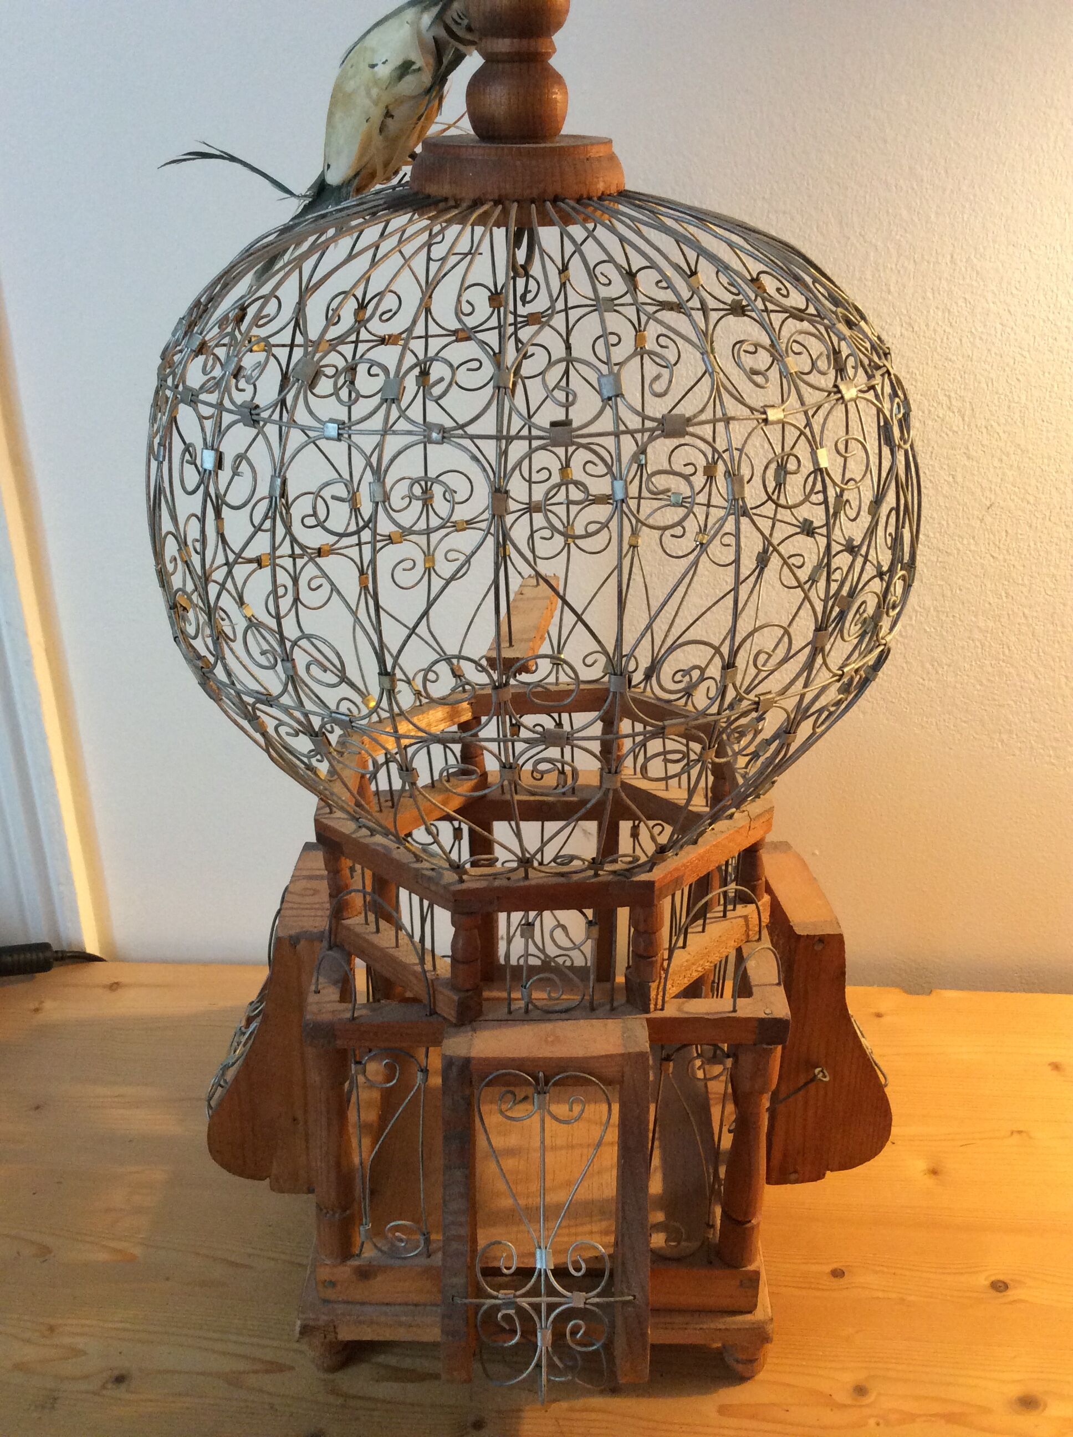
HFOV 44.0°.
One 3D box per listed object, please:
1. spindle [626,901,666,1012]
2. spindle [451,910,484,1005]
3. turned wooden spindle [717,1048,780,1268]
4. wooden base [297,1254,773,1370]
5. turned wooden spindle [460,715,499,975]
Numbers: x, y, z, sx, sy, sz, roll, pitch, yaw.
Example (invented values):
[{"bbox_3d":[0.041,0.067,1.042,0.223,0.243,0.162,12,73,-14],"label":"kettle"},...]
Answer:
[{"bbox_3d":[0.045,0.101,0.553,0.015,0.053,0.015,1,25,-1],"label":"spindle"},{"bbox_3d":[-0.029,0.100,0.552,0.014,0.049,0.014,1,25,-1],"label":"spindle"},{"bbox_3d":[0.095,0.194,0.599,0.022,0.132,0.022,1,25,-1],"label":"turned wooden spindle"},{"bbox_3d":[0.000,0.242,0.719,0.219,0.067,0.219,1,25,-1],"label":"wooden base"},{"bbox_3d":[-0.032,0.077,0.746,0.016,0.173,0.016,1,25,-1],"label":"turned wooden spindle"}]

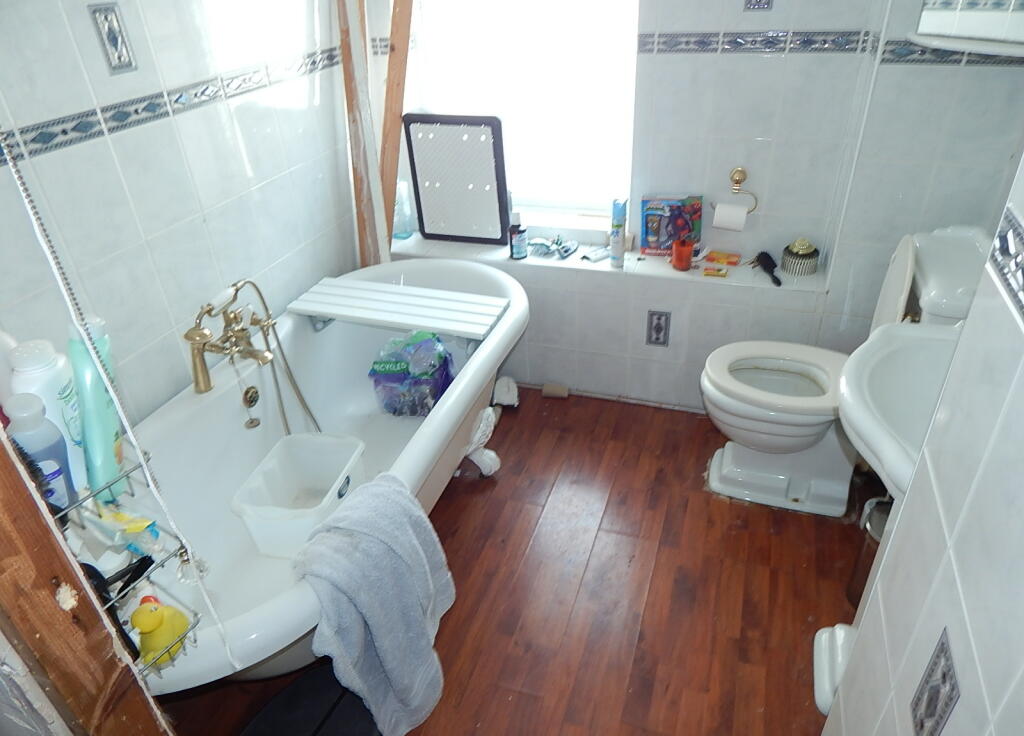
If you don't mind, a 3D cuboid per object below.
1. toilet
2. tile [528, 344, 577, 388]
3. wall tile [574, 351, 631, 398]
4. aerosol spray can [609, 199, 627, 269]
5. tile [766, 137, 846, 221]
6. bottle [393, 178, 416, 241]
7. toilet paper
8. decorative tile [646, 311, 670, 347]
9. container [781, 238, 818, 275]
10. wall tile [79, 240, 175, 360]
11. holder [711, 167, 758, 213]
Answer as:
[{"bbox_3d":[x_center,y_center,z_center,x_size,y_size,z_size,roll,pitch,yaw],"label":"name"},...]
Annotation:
[{"bbox_3d":[0.919,0.034,1.881,0.710,0.820,0.430,8,34,16],"label":"toilet"},{"bbox_3d":[0.169,-0.006,2.635,0.200,0.199,0.010,9,35,18],"label":"tile"},{"bbox_3d":[0.347,0.024,2.525,0.200,0.195,0.010,8,34,16],"label":"wall tile"},{"bbox_3d":[0.366,-0.466,2.249,0.052,0.243,0.052,-2,33,1],"label":"aerosol spray can"},{"bbox_3d":[0.967,-0.637,2.191,0.200,0.253,0.010,9,35,18],"label":"tile"},{"bbox_3d":[-0.440,-0.627,2.586,0.072,0.222,0.066,9,35,17],"label":"bottle"},{"bbox_3d":[0.763,-0.527,2.272,0.105,0.092,0.092,8,34,16],"label":"toilet paper"},{"bbox_3d":[0.528,-0.138,2.335,0.079,0.142,0.009,9,35,17],"label":"decorative tile"},{"bbox_3d":[0.983,-0.390,2.214,0.112,0.115,0.112,8,34,16],"label":"container"},{"bbox_3d":[-0.947,-0.168,1.622,0.010,0.250,0.200,9,35,17],"label":"wall tile"},{"bbox_3d":[0.769,-0.607,2.239,0.152,0.145,0.080,9,35,18],"label":"holder"}]

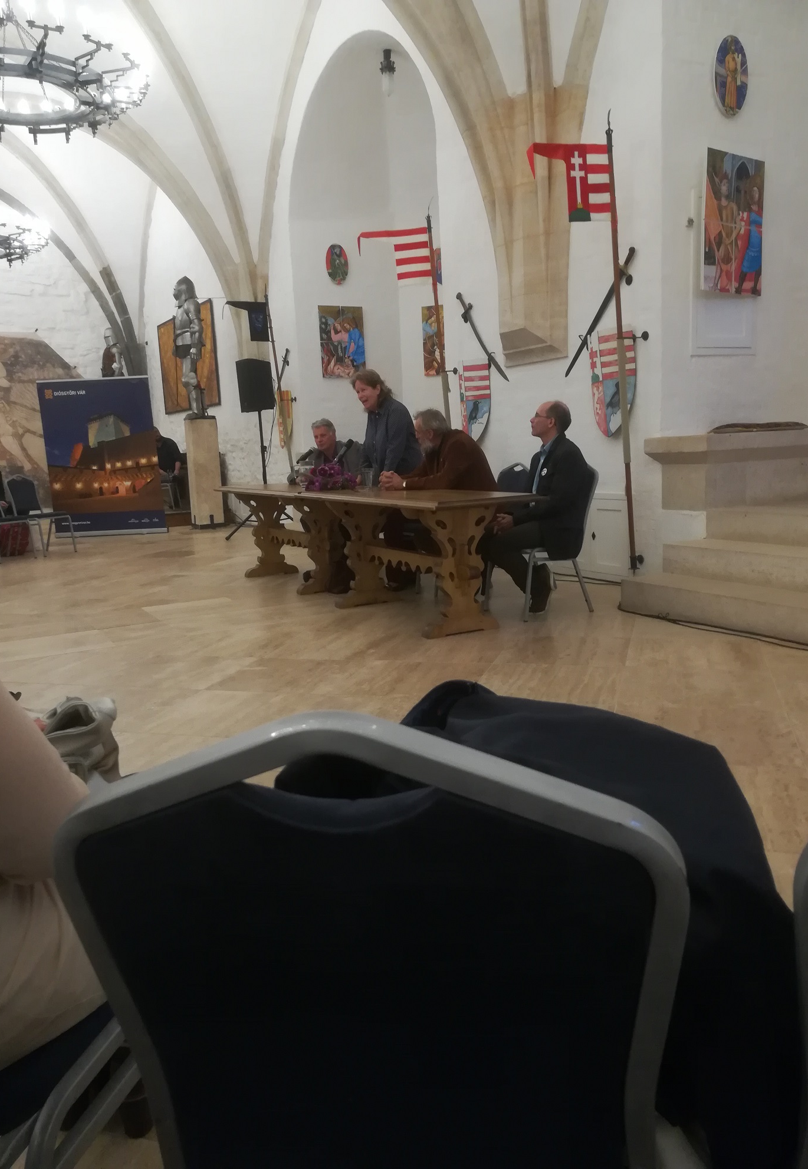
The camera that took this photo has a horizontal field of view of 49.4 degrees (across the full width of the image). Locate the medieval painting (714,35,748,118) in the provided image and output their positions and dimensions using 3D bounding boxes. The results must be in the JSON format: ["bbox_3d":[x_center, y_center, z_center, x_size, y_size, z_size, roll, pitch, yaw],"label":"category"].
[{"bbox_3d":[2.160,-3.338,5.758,0.320,0.500,0.035,-9,12,-32],"label":"medieval painting"}]

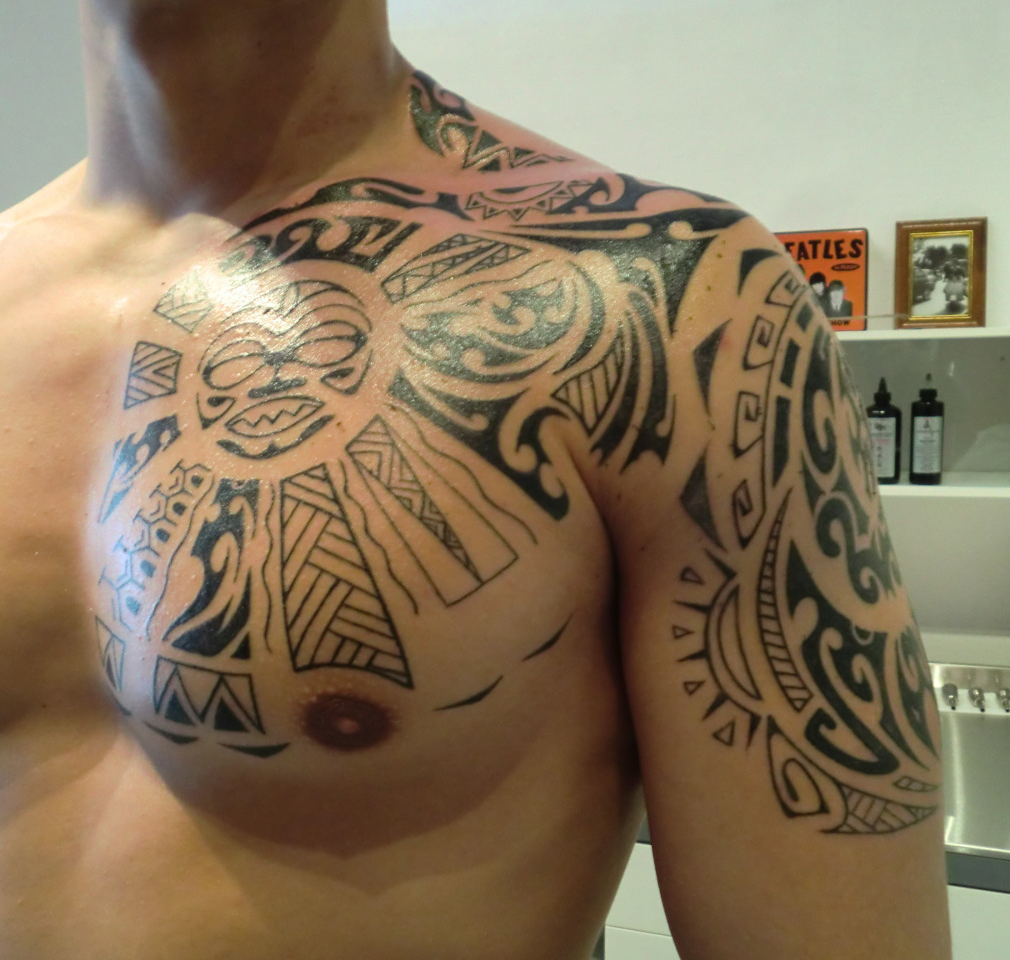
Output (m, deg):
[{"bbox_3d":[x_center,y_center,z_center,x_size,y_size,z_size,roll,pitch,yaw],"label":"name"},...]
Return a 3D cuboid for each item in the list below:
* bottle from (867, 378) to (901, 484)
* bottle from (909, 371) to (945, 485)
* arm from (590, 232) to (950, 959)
[{"bbox_3d":[0.680,-0.089,1.725,0.059,0.187,0.059,1,10,20],"label":"bottle"},{"bbox_3d":[0.748,-0.090,1.700,0.054,0.193,0.054,1,10,22],"label":"bottle"},{"bbox_3d":[0.121,0.059,0.425,0.145,0.352,0.138,-8,9,17],"label":"arm"}]

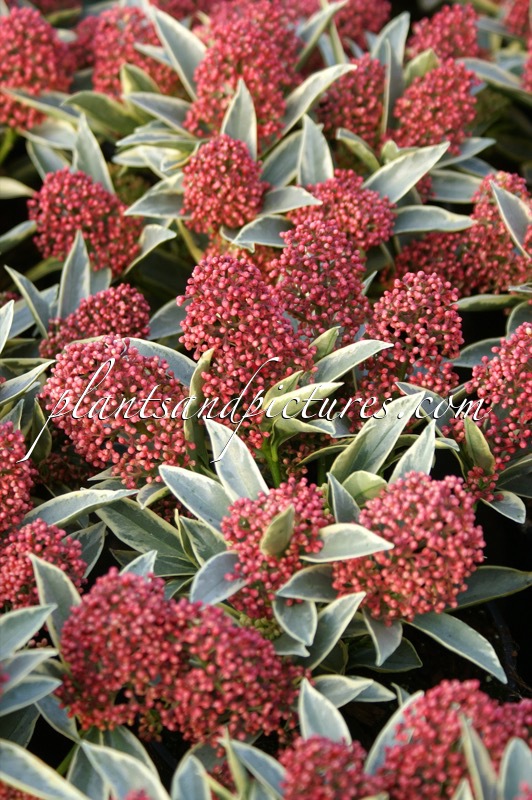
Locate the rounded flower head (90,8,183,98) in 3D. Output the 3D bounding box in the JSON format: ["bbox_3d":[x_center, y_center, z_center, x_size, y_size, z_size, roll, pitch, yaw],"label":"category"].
[{"bbox_3d":[-0.081,-0.220,1.270,0.058,0.060,0.058,0,35,0],"label":"rounded flower head"}]

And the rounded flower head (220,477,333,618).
[{"bbox_3d":[0.005,0.071,0.965,0.054,0.068,0.054,0,36,0],"label":"rounded flower head"}]

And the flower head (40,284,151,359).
[{"bbox_3d":[-0.092,-0.039,1.080,0.059,0.055,0.058,0,35,0],"label":"flower head"}]

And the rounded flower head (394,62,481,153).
[{"bbox_3d":[0.103,-0.178,1.220,0.054,0.058,0.054,0,35,0],"label":"rounded flower head"}]

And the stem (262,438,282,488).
[{"bbox_3d":[0.004,0.035,1.110,0.007,0.036,0.007,-15,35,0],"label":"stem"}]

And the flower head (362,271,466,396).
[{"bbox_3d":[0.077,-0.034,1.060,0.055,0.070,0.055,0,35,0],"label":"flower head"}]

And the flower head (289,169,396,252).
[{"bbox_3d":[0.043,-0.104,1.120,0.060,0.056,0.060,0,35,0],"label":"flower head"}]

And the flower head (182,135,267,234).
[{"bbox_3d":[-0.026,-0.133,1.230,0.051,0.061,0.051,0,36,0],"label":"flower head"}]

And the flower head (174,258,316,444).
[{"bbox_3d":[-0.011,-0.026,1.050,0.072,0.103,0.070,0,35,0],"label":"flower head"}]

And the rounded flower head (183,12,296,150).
[{"bbox_3d":[-0.016,-0.215,1.330,0.074,0.092,0.066,0,36,0],"label":"rounded flower head"}]

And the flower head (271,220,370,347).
[{"bbox_3d":[0.029,-0.061,1.050,0.053,0.066,0.053,0,35,0],"label":"flower head"}]

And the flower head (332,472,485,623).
[{"bbox_3d":[0.063,0.065,0.880,0.066,0.064,0.066,0,35,0],"label":"flower head"}]

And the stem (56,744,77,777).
[{"bbox_3d":[-0.092,0.166,0.920,0.006,0.026,0.006,32,32,0],"label":"stem"}]

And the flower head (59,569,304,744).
[{"bbox_3d":[-0.035,0.105,0.820,0.102,0.068,0.068,11,37,16],"label":"flower head"}]

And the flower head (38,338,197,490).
[{"bbox_3d":[-0.076,0.006,1.010,0.077,0.076,0.074,0,35,0],"label":"flower head"}]

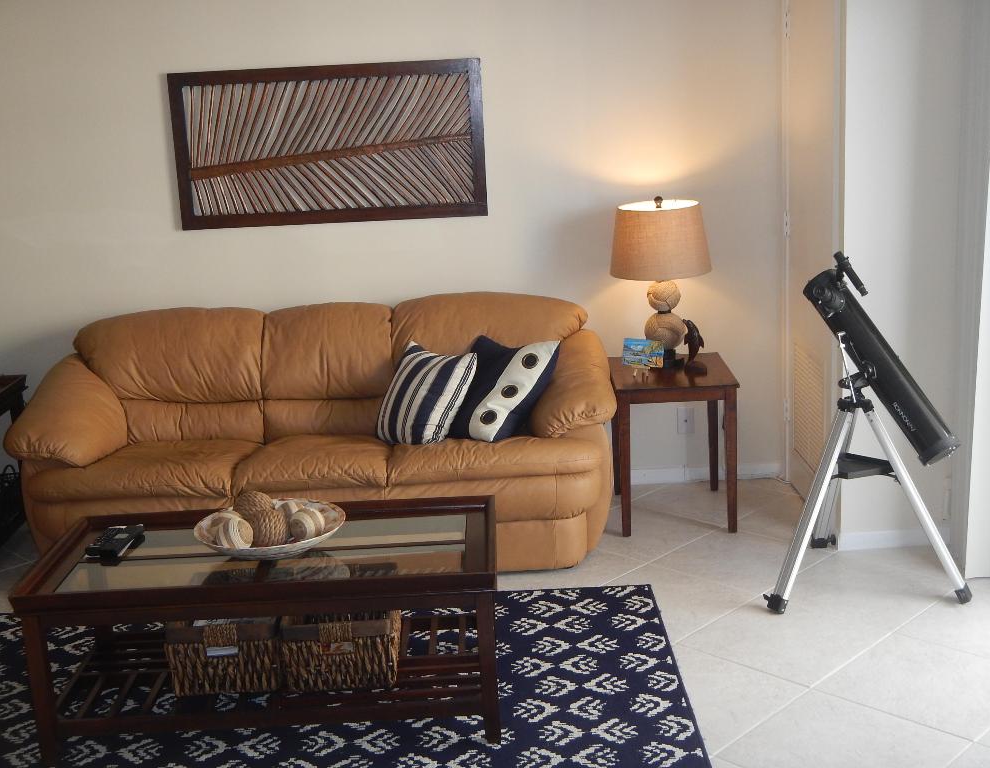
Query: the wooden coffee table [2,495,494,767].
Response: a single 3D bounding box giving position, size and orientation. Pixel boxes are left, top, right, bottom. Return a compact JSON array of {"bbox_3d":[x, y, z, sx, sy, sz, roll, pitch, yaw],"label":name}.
[{"bbox_3d":[-0.596,0.666,3.545,1.220,0.472,0.635,-3,13,0],"label":"wooden coffee table"}]

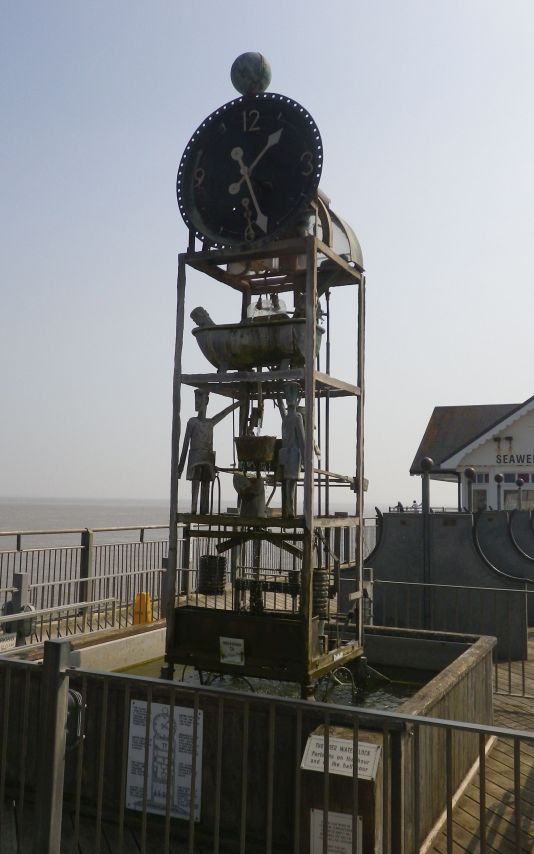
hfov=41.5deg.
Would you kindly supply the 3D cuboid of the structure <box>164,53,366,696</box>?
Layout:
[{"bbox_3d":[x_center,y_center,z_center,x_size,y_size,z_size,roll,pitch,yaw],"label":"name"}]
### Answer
[{"bbox_3d":[0.037,-0.398,4.659,1.000,3.954,0.946,-2,-7,26],"label":"structure"}]

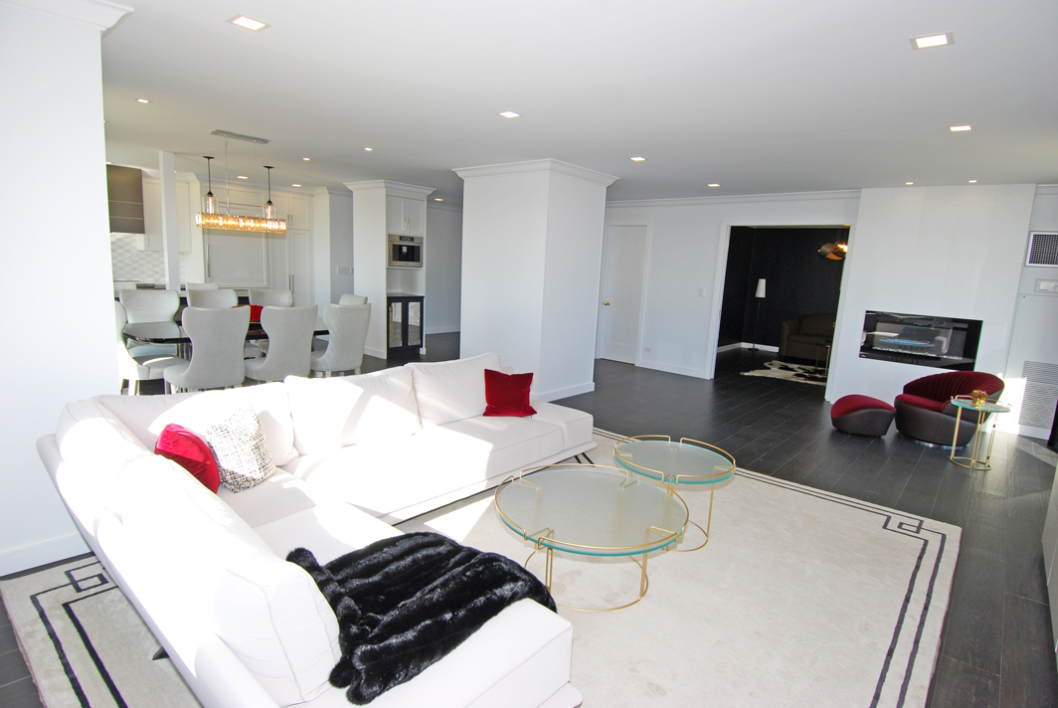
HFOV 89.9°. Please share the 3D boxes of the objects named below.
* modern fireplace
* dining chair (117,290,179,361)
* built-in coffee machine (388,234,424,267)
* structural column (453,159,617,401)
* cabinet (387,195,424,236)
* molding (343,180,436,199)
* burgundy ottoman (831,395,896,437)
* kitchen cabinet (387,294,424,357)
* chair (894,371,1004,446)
[{"bbox_3d":[4.208,-0.148,5.733,1.020,0.540,0.140,11,13,41],"label":"modern fireplace"},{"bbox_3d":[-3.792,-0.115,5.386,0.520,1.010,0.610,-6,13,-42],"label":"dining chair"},{"bbox_3d":[-1.911,-1.505,7.784,0.400,0.453,0.600,10,12,39],"label":"built-in coffee machine"},{"bbox_3d":[0.000,-0.858,6.407,1.480,2.520,1.110,11,13,41],"label":"structural column"},{"bbox_3d":[-1.978,-2.052,7.909,0.500,0.520,0.620,11,13,41],"label":"cabinet"},{"bbox_3d":[-1.961,-2.336,7.586,0.870,0.120,0.930,11,13,39],"label":"molding"},{"bbox_3d":[3.233,0.567,5.115,0.500,0.370,0.430,11,13,39],"label":"burgundy ottoman"},{"bbox_3d":[-2.020,-0.436,7.978,0.600,0.900,0.650,11,13,39],"label":"kitchen cabinet"},{"bbox_3d":[4.076,0.464,5.098,0.800,0.640,0.820,-5,12,-35],"label":"chair"}]

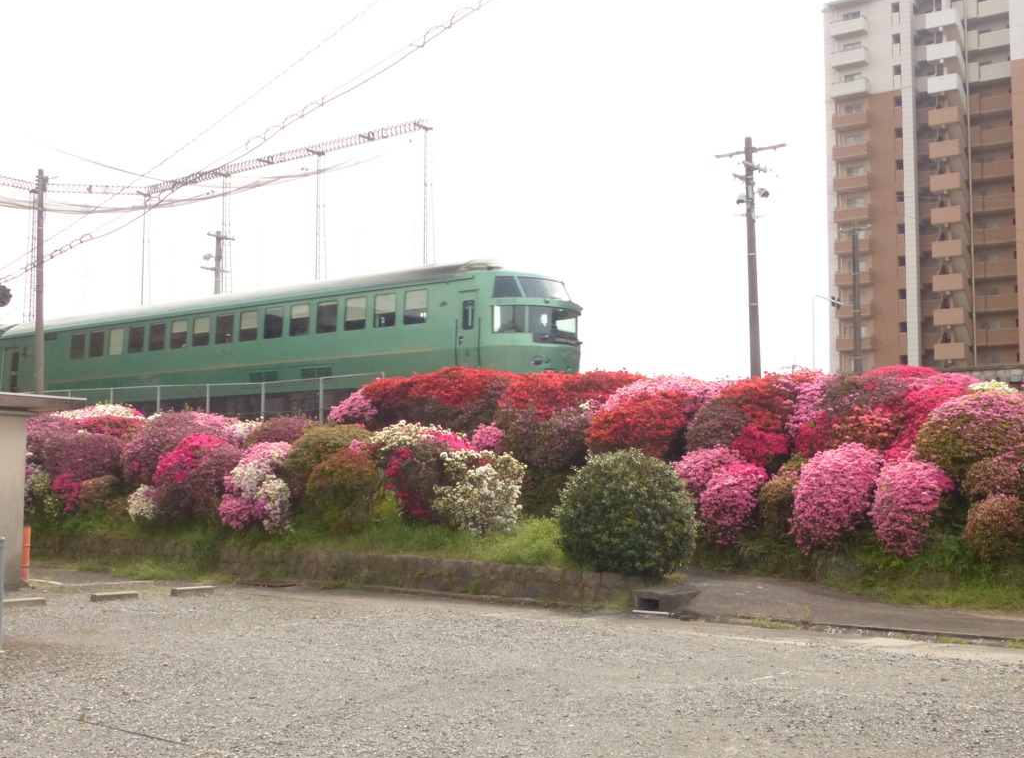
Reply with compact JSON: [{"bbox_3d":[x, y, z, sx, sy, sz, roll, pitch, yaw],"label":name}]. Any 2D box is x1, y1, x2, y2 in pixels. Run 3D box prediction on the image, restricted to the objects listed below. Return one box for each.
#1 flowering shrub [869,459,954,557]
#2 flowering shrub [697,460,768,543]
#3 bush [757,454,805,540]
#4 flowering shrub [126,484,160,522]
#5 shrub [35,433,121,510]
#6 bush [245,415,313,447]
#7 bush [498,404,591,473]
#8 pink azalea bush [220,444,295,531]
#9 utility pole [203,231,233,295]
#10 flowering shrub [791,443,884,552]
[{"bbox_3d":[4.645,1.506,14.100,1.000,1.140,1.000,-2,-3,18],"label":"flowering shrub"},{"bbox_3d":[2.836,1.601,15.600,0.930,1.080,0.920,-1,-3,10],"label":"flowering shrub"},{"bbox_3d":[3.569,1.563,16.000,0.720,1.080,0.750,-1,-3,12],"label":"bush"},{"bbox_3d":[-5.484,1.833,18.000,0.500,0.580,0.500,1,-3,-17],"label":"flowering shrub"},{"bbox_3d":[-6.957,1.495,19.600,1.330,1.280,1.250,1,-4,-19],"label":"shrub"},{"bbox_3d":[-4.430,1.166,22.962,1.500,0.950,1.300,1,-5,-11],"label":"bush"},{"bbox_3d":[0.529,0.958,19.755,1.600,1.120,1.400,0,-5,2],"label":"bush"},{"bbox_3d":[-3.978,1.662,18.744,1.140,1.390,1.100,1,-5,-12],"label":"pink azalea bush"},{"bbox_3d":[-10.211,-0.887,41.660,0.600,8.400,1.300,-3,-6,37],"label":"utility pole"},{"bbox_3d":[4.104,1.491,15.245,1.180,1.360,1.150,-1,-5,15],"label":"flowering shrub"}]

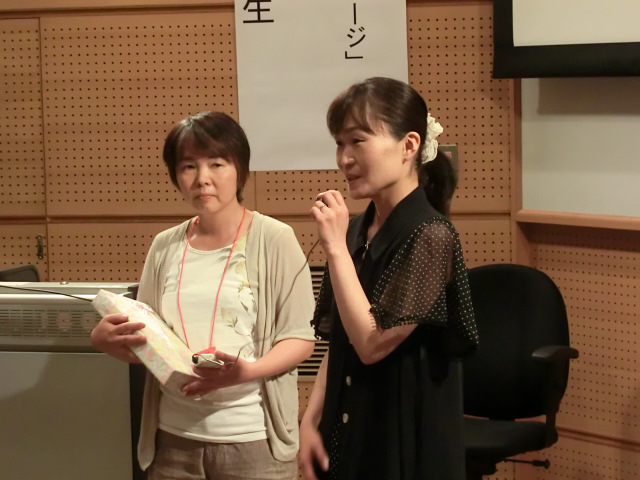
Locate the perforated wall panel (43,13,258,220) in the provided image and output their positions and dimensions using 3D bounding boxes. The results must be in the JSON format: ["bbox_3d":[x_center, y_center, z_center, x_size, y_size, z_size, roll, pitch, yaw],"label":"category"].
[{"bbox_3d":[-0.598,-0.437,7.034,0.757,0.699,0.025,0,6,10],"label":"perforated wall panel"}]

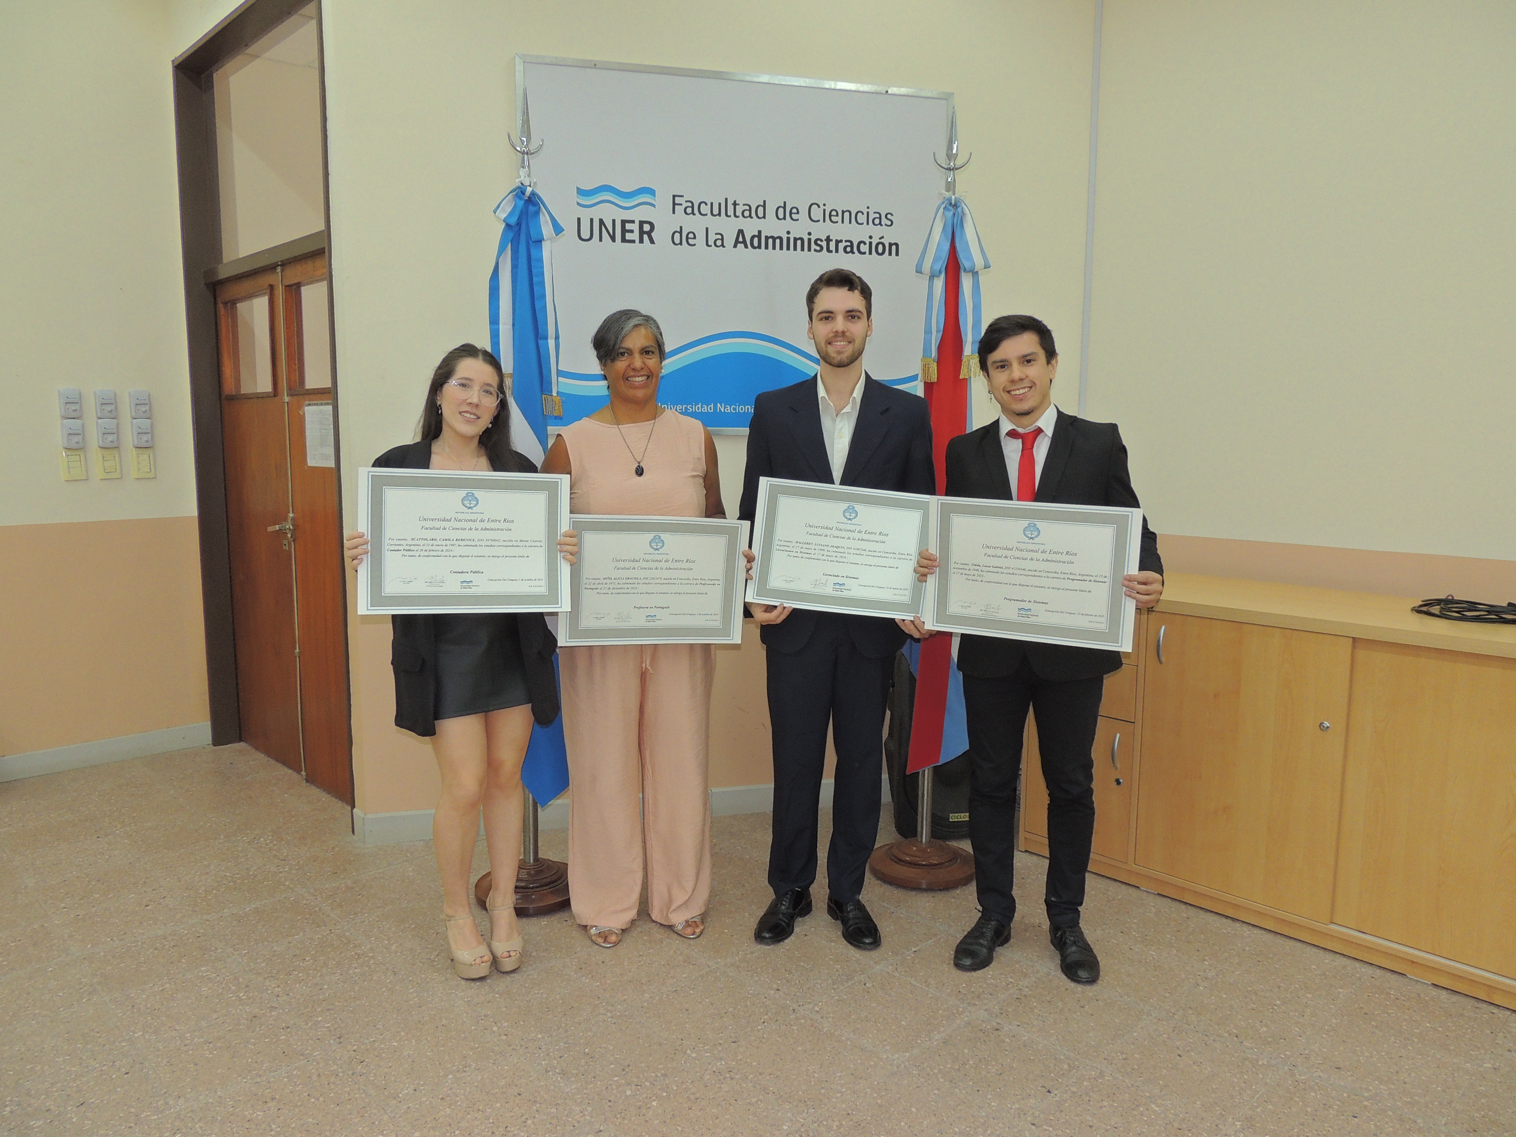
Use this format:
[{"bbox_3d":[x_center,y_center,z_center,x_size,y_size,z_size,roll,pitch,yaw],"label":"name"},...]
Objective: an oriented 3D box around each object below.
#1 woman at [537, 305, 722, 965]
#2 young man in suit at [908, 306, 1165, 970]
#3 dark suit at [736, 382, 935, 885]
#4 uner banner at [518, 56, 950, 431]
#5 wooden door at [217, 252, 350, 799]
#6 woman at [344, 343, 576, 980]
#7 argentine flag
[{"bbox_3d":[-0.311,0.173,2.876,0.530,1.720,0.400,-1,7,-11],"label":"woman"},{"bbox_3d":[0.714,0.212,2.719,0.570,1.705,0.420,3,8,17],"label":"young man in suit"},{"bbox_3d":[0.197,0.224,2.879,0.540,1.471,0.340,1,7,1],"label":"dark suit"},{"bbox_3d":[-0.051,-1.061,3.607,1.500,1.197,0.030,-1,7,-13],"label":"uner banner"},{"bbox_3d":[-1.817,-0.152,4.129,0.050,2.012,1.365,-7,10,-44],"label":"wooden door"},{"bbox_3d":[-0.749,0.243,2.700,0.530,1.615,0.420,-2,8,-18],"label":"woman"},{"bbox_3d":[-0.659,-0.194,3.051,0.211,1.791,0.200,-1,7,-13],"label":"argentine flag"}]

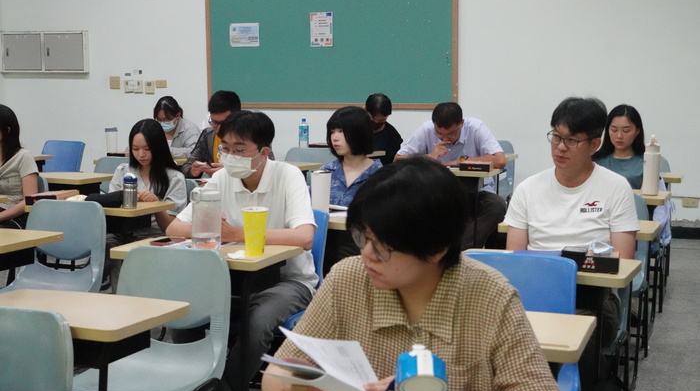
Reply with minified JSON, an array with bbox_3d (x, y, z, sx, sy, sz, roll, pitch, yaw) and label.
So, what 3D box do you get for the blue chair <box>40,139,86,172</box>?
[{"bbox_3d":[-2.348,0.003,7.815,0.460,0.790,0.530,4,9,31],"label":"blue chair"}]

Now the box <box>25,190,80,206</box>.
[{"bbox_3d":[-1.427,0.014,4.948,0.165,0.044,0.215,1,7,13],"label":"box"}]

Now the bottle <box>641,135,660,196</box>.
[{"bbox_3d":[1.412,-0.149,4.812,0.082,0.288,0.082,2,7,22],"label":"bottle"}]

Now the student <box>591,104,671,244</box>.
[{"bbox_3d":[1.295,0.133,5.060,0.440,1.160,0.680,2,7,19],"label":"student"}]

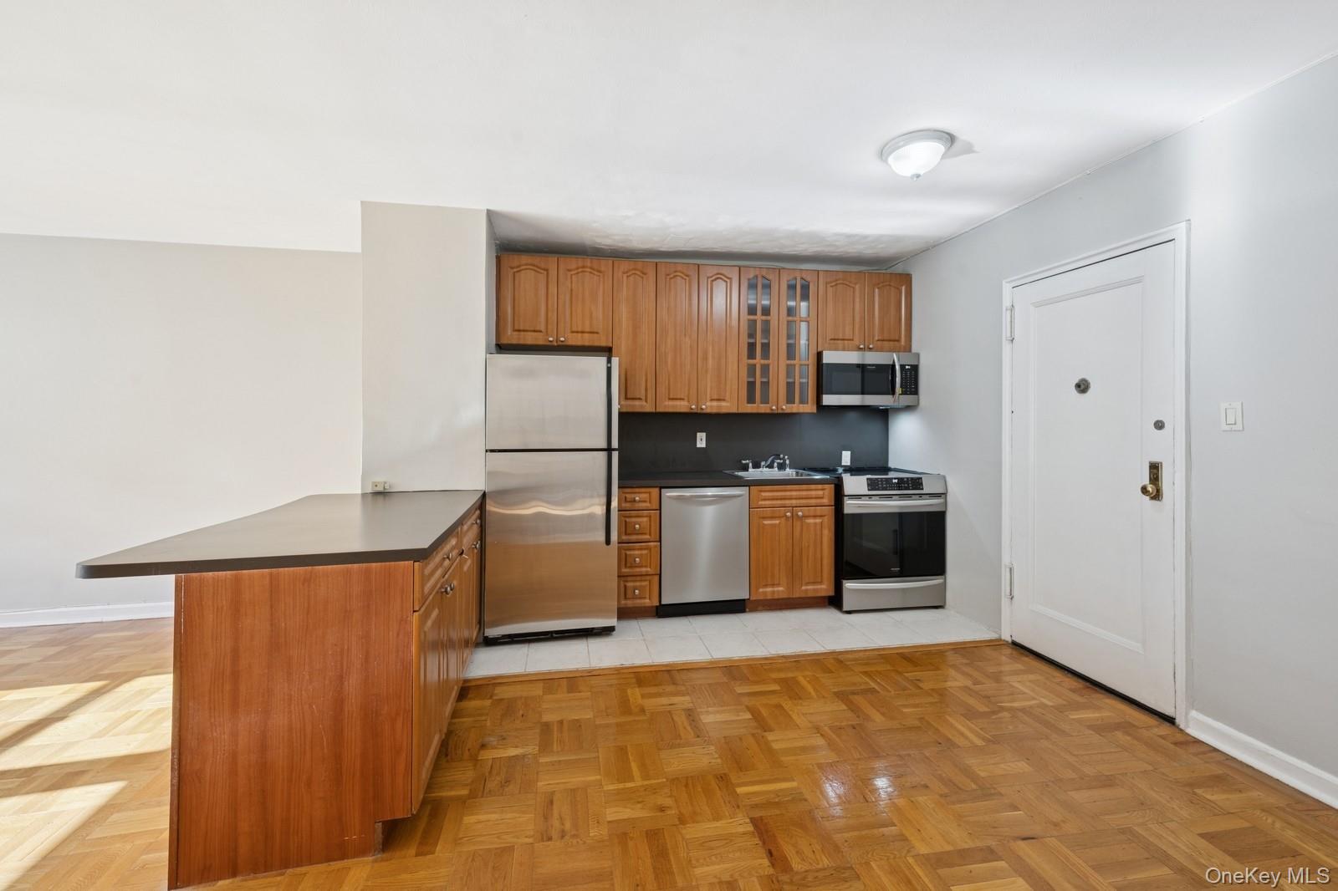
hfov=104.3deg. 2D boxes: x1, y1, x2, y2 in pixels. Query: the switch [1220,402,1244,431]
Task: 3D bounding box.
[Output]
[{"bbox_3d":[2.173,-0.112,2.007,0.012,0.115,0.071,0,1,-9],"label":"switch"}]

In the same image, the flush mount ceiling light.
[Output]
[{"bbox_3d":[1.116,-1.271,2.352,0.292,0.142,0.292,0,1,-9],"label":"flush mount ceiling light"}]

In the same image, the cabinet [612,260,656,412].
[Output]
[{"bbox_3d":[-0.262,-0.758,3.763,0.300,1.040,0.330,0,1,-9],"label":"cabinet"}]

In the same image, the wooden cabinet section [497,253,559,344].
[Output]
[{"bbox_3d":[-0.981,-0.988,3.667,0.394,0.593,0.319,0,2,-10],"label":"wooden cabinet section"}]

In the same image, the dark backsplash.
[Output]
[{"bbox_3d":[0.701,-0.044,4.083,2.250,0.460,0.020,0,1,-9],"label":"dark backsplash"}]

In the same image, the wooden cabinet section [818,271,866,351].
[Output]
[{"bbox_3d":[1.267,-1.005,4.053,0.385,0.593,0.319,0,2,-10],"label":"wooden cabinet section"}]

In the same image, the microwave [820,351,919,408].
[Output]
[{"bbox_3d":[1.457,-0.494,4.006,0.760,0.400,0.410,0,1,-9],"label":"microwave"}]

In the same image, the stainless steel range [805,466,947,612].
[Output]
[{"bbox_3d":[1.483,0.663,3.856,0.760,0.915,0.710,0,1,-9],"label":"stainless steel range"}]

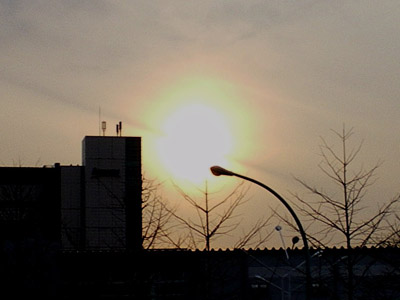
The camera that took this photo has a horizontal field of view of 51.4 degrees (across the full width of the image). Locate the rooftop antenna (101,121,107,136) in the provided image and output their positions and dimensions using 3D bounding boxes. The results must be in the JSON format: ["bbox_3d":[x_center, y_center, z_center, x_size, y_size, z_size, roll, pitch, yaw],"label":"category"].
[{"bbox_3d":[-19.134,-4.210,83.000,0.900,3.200,0.600,-1,-7,0],"label":"rooftop antenna"}]

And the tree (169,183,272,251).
[{"bbox_3d":[0.959,6.143,26.453,6.400,8.400,6.000,-1,-7,0],"label":"tree"}]

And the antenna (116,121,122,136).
[{"bbox_3d":[-16.061,-4.210,83.000,1.000,3.200,0.600,-1,-7,0],"label":"antenna"}]

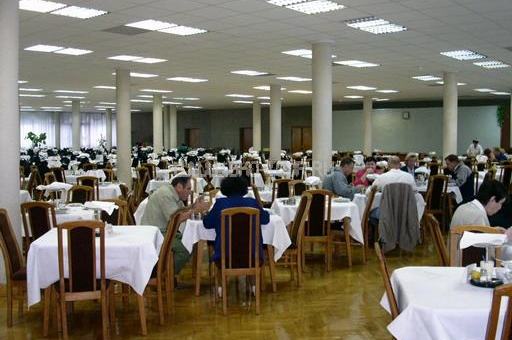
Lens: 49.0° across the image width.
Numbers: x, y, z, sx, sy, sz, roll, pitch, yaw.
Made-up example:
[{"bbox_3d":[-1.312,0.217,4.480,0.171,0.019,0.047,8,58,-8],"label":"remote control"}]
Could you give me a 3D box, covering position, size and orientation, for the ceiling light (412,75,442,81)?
[{"bbox_3d":[5.220,-2.834,17.156,0.660,0.080,1.300,3,4,40],"label":"ceiling light"}]

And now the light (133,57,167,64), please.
[{"bbox_3d":[-2.222,-2.305,11.796,0.570,0.070,0.570,3,5,40],"label":"light"}]

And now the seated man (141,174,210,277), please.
[{"bbox_3d":[-0.920,0.686,6.401,0.820,1.240,0.510,0,3,-6],"label":"seated man"}]

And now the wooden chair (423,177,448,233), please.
[{"bbox_3d":[2.948,0.550,9.320,0.450,0.990,0.520,0,3,-5],"label":"wooden chair"}]

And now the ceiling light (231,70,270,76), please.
[{"bbox_3d":[-0.167,-2.494,14.408,0.570,0.070,1.150,3,4,41],"label":"ceiling light"}]

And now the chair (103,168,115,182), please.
[{"bbox_3d":[-2.940,0.481,10.857,0.430,0.980,0.500,0,3,-6],"label":"chair"}]

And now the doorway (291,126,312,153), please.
[{"bbox_3d":[2.407,-1.202,28.929,1.420,2.100,0.150,3,5,40],"label":"doorway"}]

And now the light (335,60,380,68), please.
[{"bbox_3d":[2.225,-2.352,12.378,0.580,0.070,1.170,3,5,40],"label":"light"}]

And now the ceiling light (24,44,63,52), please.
[{"bbox_3d":[-3.723,-2.127,9.858,0.590,0.070,0.590,3,5,40],"label":"ceiling light"}]

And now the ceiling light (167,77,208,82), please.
[{"bbox_3d":[-1.925,-2.563,15.913,0.580,0.070,1.170,3,5,40],"label":"ceiling light"}]

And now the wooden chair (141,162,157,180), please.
[{"bbox_3d":[-2.467,0.320,13.247,0.450,0.980,0.530,0,4,6],"label":"wooden chair"}]

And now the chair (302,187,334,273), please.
[{"bbox_3d":[0.770,0.752,7.237,0.420,1.010,0.510,0,3,-3],"label":"chair"}]

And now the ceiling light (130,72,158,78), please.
[{"bbox_3d":[-3.212,-2.786,16.484,0.660,0.080,0.660,3,4,40],"label":"ceiling light"}]

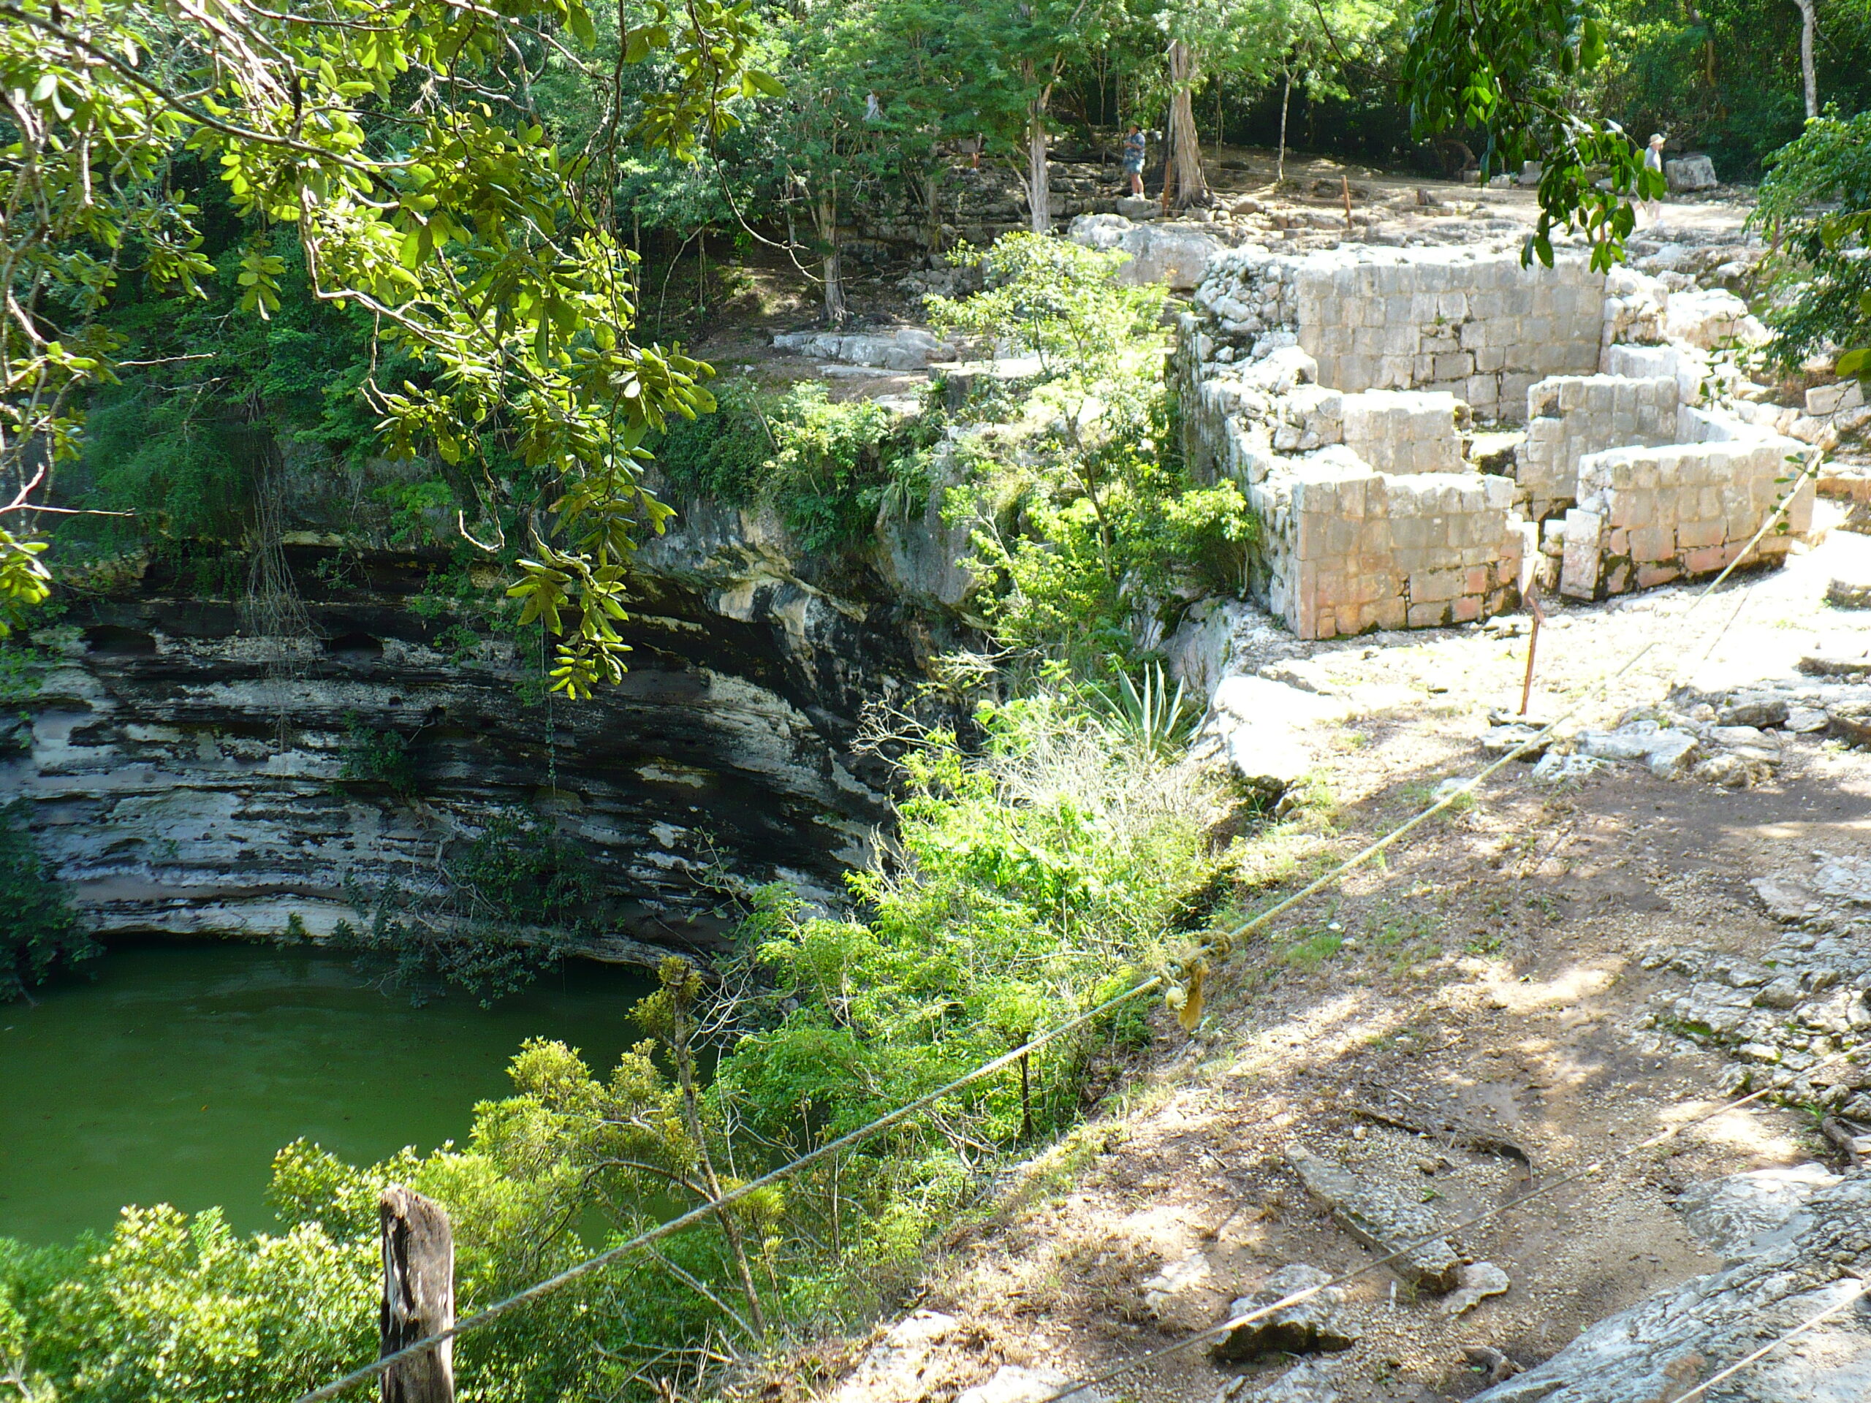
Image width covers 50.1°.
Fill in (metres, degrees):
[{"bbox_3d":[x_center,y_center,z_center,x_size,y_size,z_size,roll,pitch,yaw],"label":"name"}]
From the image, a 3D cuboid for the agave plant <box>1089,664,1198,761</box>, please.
[{"bbox_3d":[1.913,0.101,18.500,1.060,0.920,1.040,-1,18,0],"label":"agave plant"}]

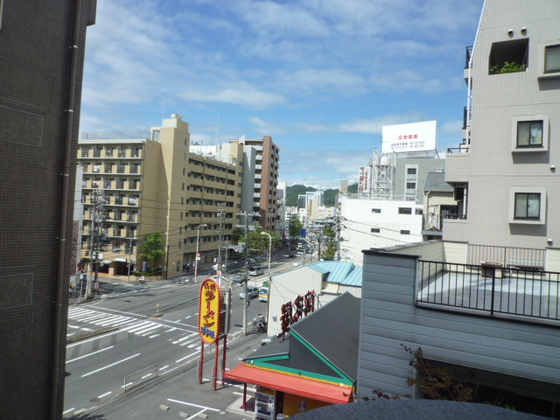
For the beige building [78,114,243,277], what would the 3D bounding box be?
[{"bbox_3d":[-24.110,-2.674,89.650,18.500,30.600,32.500,2,-1,24],"label":"beige building"}]

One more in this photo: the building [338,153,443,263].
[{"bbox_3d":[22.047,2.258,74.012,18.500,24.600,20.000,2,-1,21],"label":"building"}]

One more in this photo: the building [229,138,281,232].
[{"bbox_3d":[-7.235,-3.797,127.525,13.300,36.000,12.000,2,-1,14],"label":"building"}]

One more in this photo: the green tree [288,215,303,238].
[{"bbox_3d":[4.853,8.414,137.864,4.800,12.600,4.800,3,-1,8],"label":"green tree"}]

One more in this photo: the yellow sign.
[{"bbox_3d":[-4.798,6.972,28.000,1.700,4.600,0.350,2,-1,27],"label":"yellow sign"}]

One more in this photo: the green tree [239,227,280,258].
[{"bbox_3d":[-5.746,8.918,103.837,10.200,9.000,7.500,2,-1,18],"label":"green tree"}]

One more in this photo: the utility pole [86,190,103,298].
[{"bbox_3d":[-25.113,4.592,54.971,1.700,14.600,1.200,2,-1,25],"label":"utility pole"}]

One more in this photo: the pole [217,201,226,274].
[{"bbox_3d":[-11.049,5.875,74.887,1.700,14.200,0.800,2,-1,25],"label":"pole"}]

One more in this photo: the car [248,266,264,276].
[{"bbox_3d":[-4.568,12.704,84.093,1.650,1.550,4.200,2,-1,19],"label":"car"}]

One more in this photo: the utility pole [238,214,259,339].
[{"bbox_3d":[-3.114,6.426,40.766,2.100,12.500,0.900,2,-1,25],"label":"utility pole"}]

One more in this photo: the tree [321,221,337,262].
[{"bbox_3d":[8.707,7.675,71.869,3.000,11.000,3.000,2,-1,20],"label":"tree"}]

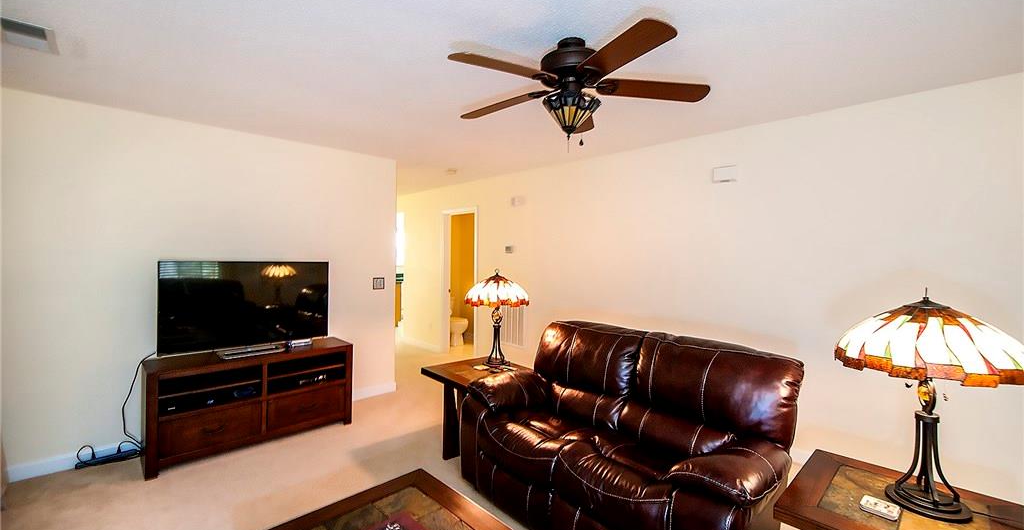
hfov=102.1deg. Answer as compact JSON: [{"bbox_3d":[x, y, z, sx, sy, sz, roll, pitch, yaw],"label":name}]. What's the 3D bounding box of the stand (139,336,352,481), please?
[{"bbox_3d":[-1.945,0.999,3.163,1.297,0.678,0.370,0,1,-45],"label":"stand"}]

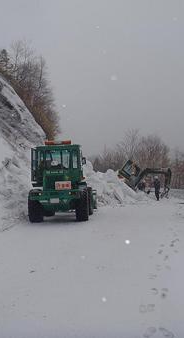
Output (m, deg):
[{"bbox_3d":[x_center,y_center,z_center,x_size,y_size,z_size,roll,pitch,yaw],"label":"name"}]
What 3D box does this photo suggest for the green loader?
[{"bbox_3d":[-1.180,0.530,16.500,2.500,3.350,6.500,-1,-2,4],"label":"green loader"}]

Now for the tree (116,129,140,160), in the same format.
[{"bbox_3d":[4.400,-1.900,45.000,3.200,6.200,3.100,-1,-2,0],"label":"tree"}]

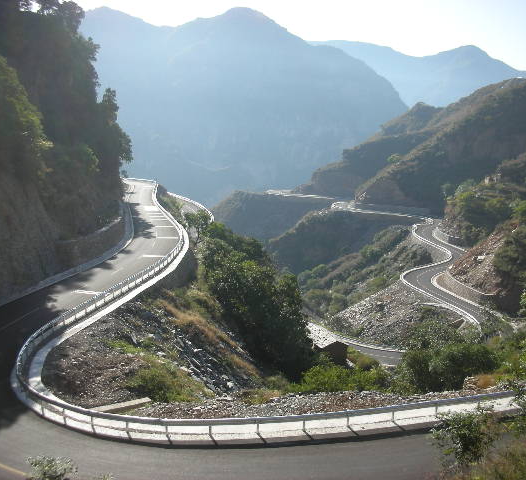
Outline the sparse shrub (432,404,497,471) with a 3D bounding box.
[{"bbox_3d":[4.982,4.883,16.000,1.620,1.420,1.350,0,8,0],"label":"sparse shrub"}]

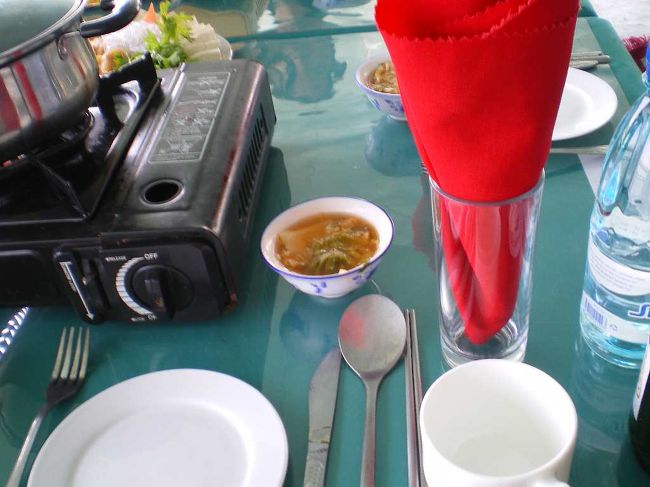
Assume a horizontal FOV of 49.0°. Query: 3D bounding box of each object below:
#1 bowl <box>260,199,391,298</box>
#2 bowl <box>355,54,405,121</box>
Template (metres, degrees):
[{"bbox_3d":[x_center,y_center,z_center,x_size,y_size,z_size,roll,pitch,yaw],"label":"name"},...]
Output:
[{"bbox_3d":[0.004,0.012,0.575,0.104,0.048,0.104,-5,39,4],"label":"bowl"},{"bbox_3d":[0.086,-0.167,0.780,0.104,0.048,0.104,-5,39,4],"label":"bowl"}]

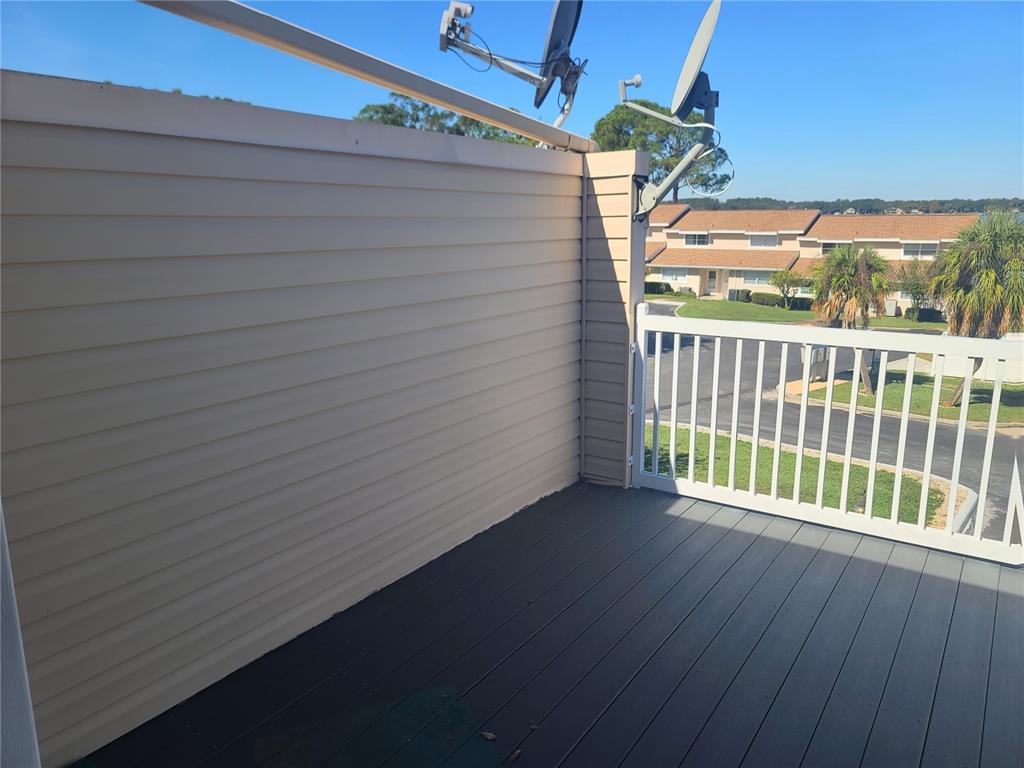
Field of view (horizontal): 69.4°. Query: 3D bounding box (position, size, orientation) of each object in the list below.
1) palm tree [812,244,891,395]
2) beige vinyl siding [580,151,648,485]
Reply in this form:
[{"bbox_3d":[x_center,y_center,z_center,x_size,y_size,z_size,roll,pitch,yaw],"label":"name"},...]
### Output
[{"bbox_3d":[12.482,-2.371,27.188,2.750,5.506,2.750,5,14,24],"label":"palm tree"},{"bbox_3d":[0.579,-0.331,4.240,0.307,1.905,0.185,8,15,34],"label":"beige vinyl siding"}]

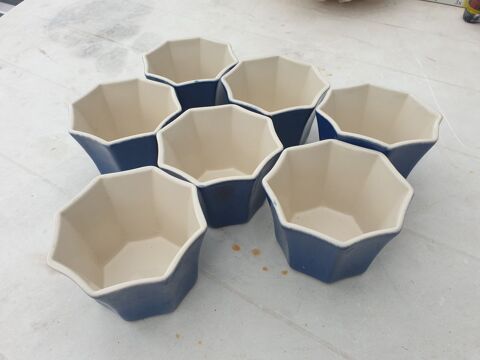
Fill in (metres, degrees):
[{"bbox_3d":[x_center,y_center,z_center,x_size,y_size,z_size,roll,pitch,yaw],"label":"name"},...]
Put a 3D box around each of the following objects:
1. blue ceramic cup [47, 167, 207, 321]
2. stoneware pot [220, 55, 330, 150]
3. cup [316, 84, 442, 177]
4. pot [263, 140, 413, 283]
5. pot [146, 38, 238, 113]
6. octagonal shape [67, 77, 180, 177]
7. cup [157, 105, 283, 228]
[{"bbox_3d":[-0.076,0.051,0.269,0.104,0.067,0.104,-10,46,-9],"label":"blue ceramic cup"},{"bbox_3d":[0.036,-0.076,0.394,0.104,0.067,0.104,-11,46,-10],"label":"stoneware pot"},{"bbox_3d":[0.127,-0.038,0.354,0.104,0.067,0.104,-13,47,-12],"label":"cup"},{"bbox_3d":[0.072,0.028,0.290,0.104,0.067,0.104,-13,47,-12],"label":"pot"},{"bbox_3d":[-0.056,-0.113,0.431,0.104,0.067,0.104,-12,46,-11],"label":"pot"},{"bbox_3d":[-0.108,-0.045,0.365,0.104,0.067,0.104,-15,47,-13],"label":"octagonal shape"},{"bbox_3d":[-0.018,-0.010,0.329,0.104,0.067,0.104,-7,46,-6],"label":"cup"}]

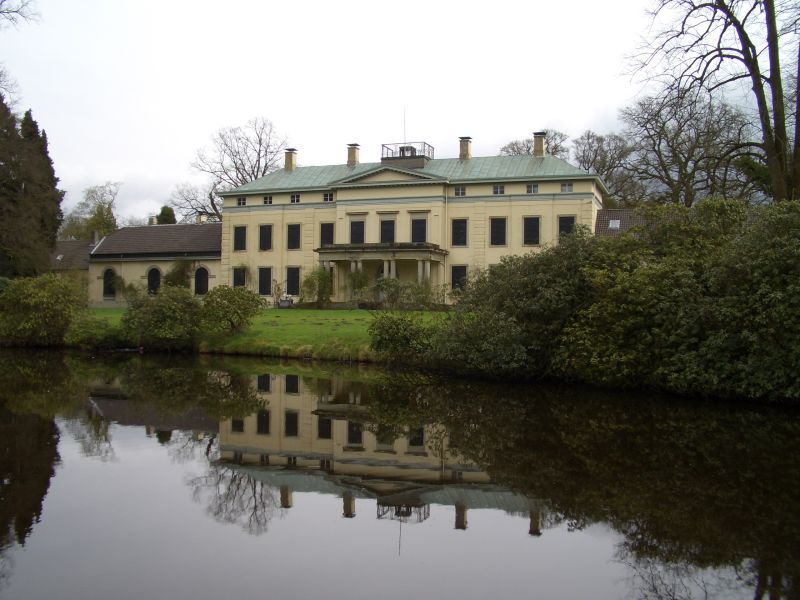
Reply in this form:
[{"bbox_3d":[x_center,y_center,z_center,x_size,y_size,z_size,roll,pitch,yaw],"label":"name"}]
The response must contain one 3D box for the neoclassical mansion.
[{"bbox_3d":[-7.586,-7.713,81.769,55.025,17.182,12.425,0,-1,21],"label":"neoclassical mansion"}]

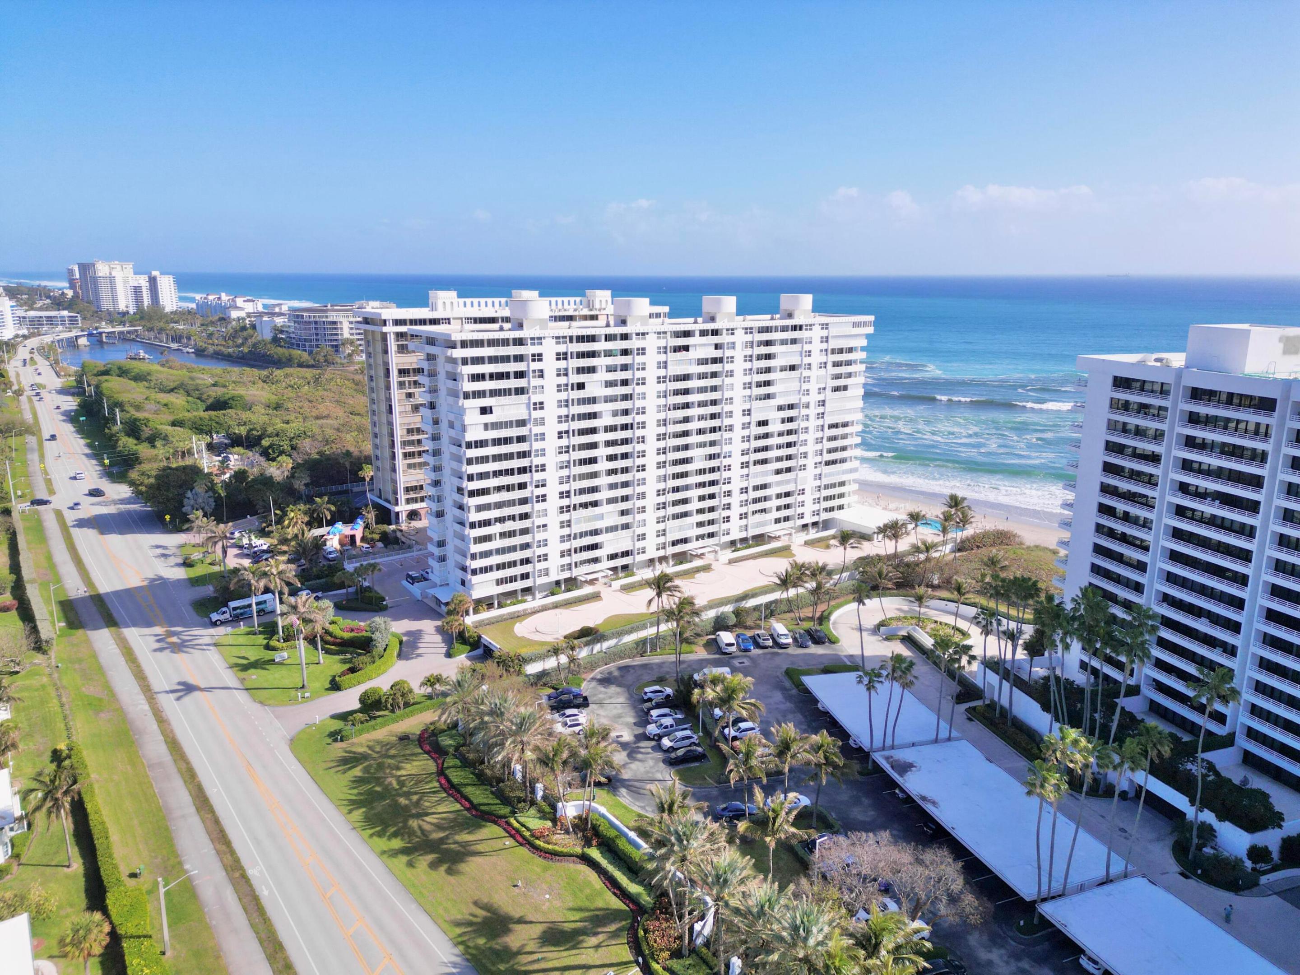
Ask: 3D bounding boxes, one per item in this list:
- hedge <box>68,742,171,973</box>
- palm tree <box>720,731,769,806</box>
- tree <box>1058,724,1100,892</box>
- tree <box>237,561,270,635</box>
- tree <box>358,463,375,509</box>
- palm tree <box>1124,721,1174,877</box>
[{"bbox_3d":[-54.022,34.744,89.487,2.500,1.500,49.000,-10,17,-37],"label":"hedge"},{"bbox_3d":[10.042,30.340,91.375,6.300,12.308,6.300,2,14,7],"label":"palm tree"},{"bbox_3d":[37.015,29.809,79.204,3.900,19.152,3.700,7,15,27],"label":"tree"},{"bbox_3d":[-63.327,17.729,143.688,5.300,11.600,5.300,0,13,0],"label":"tree"},{"bbox_3d":[-63.444,2.269,202.907,3.600,15.000,3.400,0,13,0],"label":"tree"},{"bbox_3d":[44.215,28.918,81.064,4.000,17.240,4.000,0,13,0],"label":"palm tree"}]

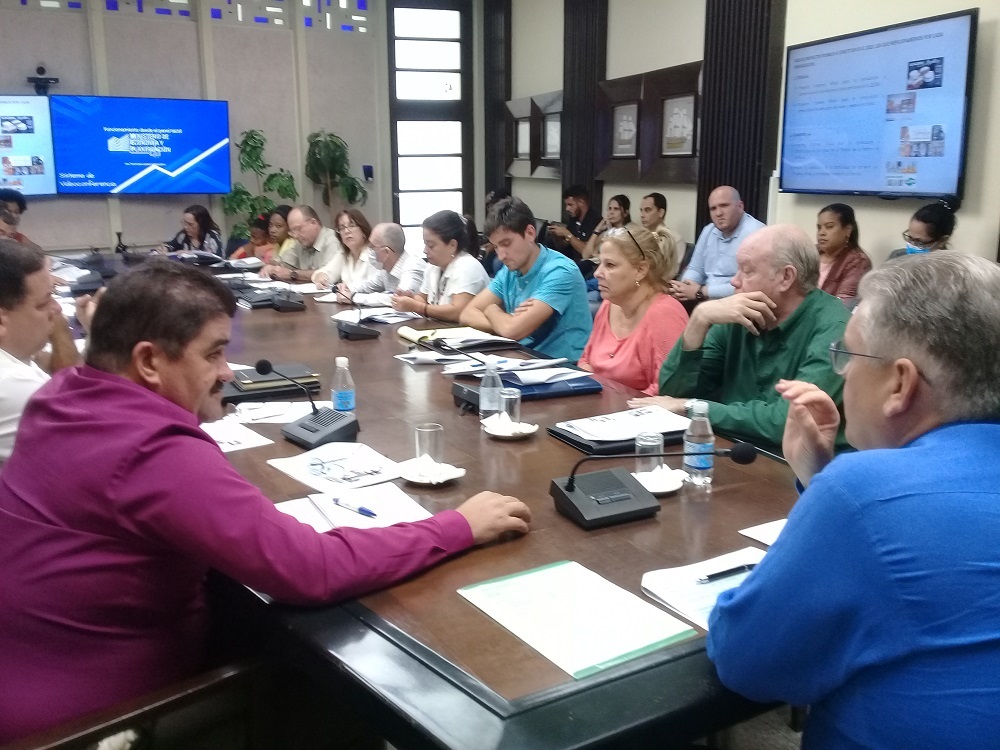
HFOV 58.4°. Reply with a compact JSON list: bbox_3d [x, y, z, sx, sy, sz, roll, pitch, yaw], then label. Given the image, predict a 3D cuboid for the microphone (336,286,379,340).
[{"bbox_3d":[-0.614,-0.255,3.610,0.170,0.175,0.340,-7,14,-27],"label":"microphone"}]

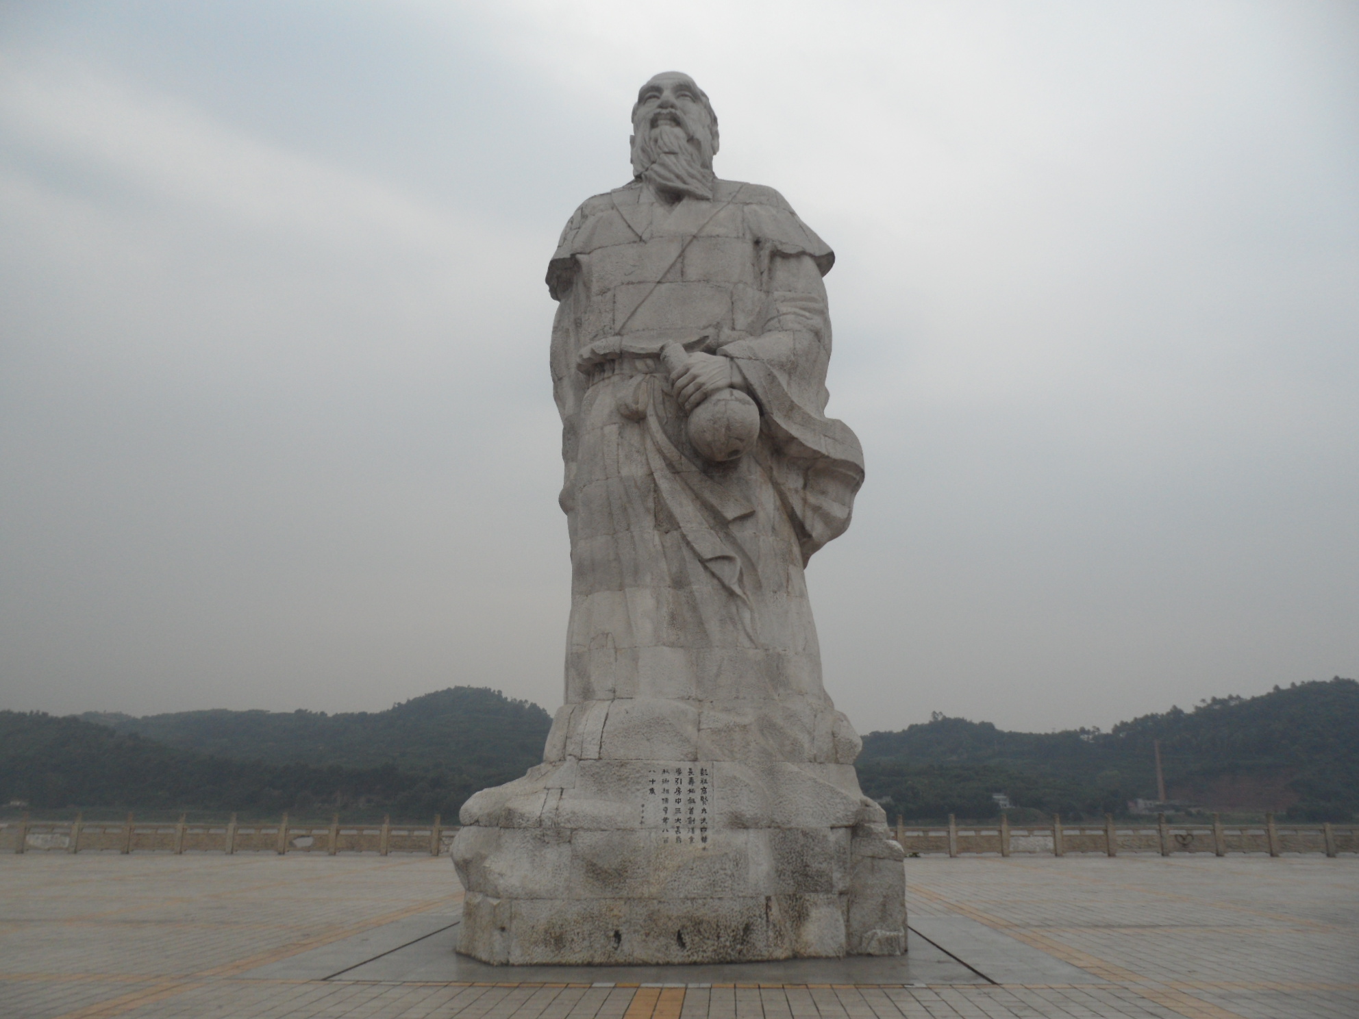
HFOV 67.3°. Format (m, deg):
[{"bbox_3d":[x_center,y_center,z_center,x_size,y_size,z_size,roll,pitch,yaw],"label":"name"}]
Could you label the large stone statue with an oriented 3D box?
[{"bbox_3d":[0.000,-0.673,13.733,4.884,12.032,3.700,-1,-16,3],"label":"large stone statue"}]

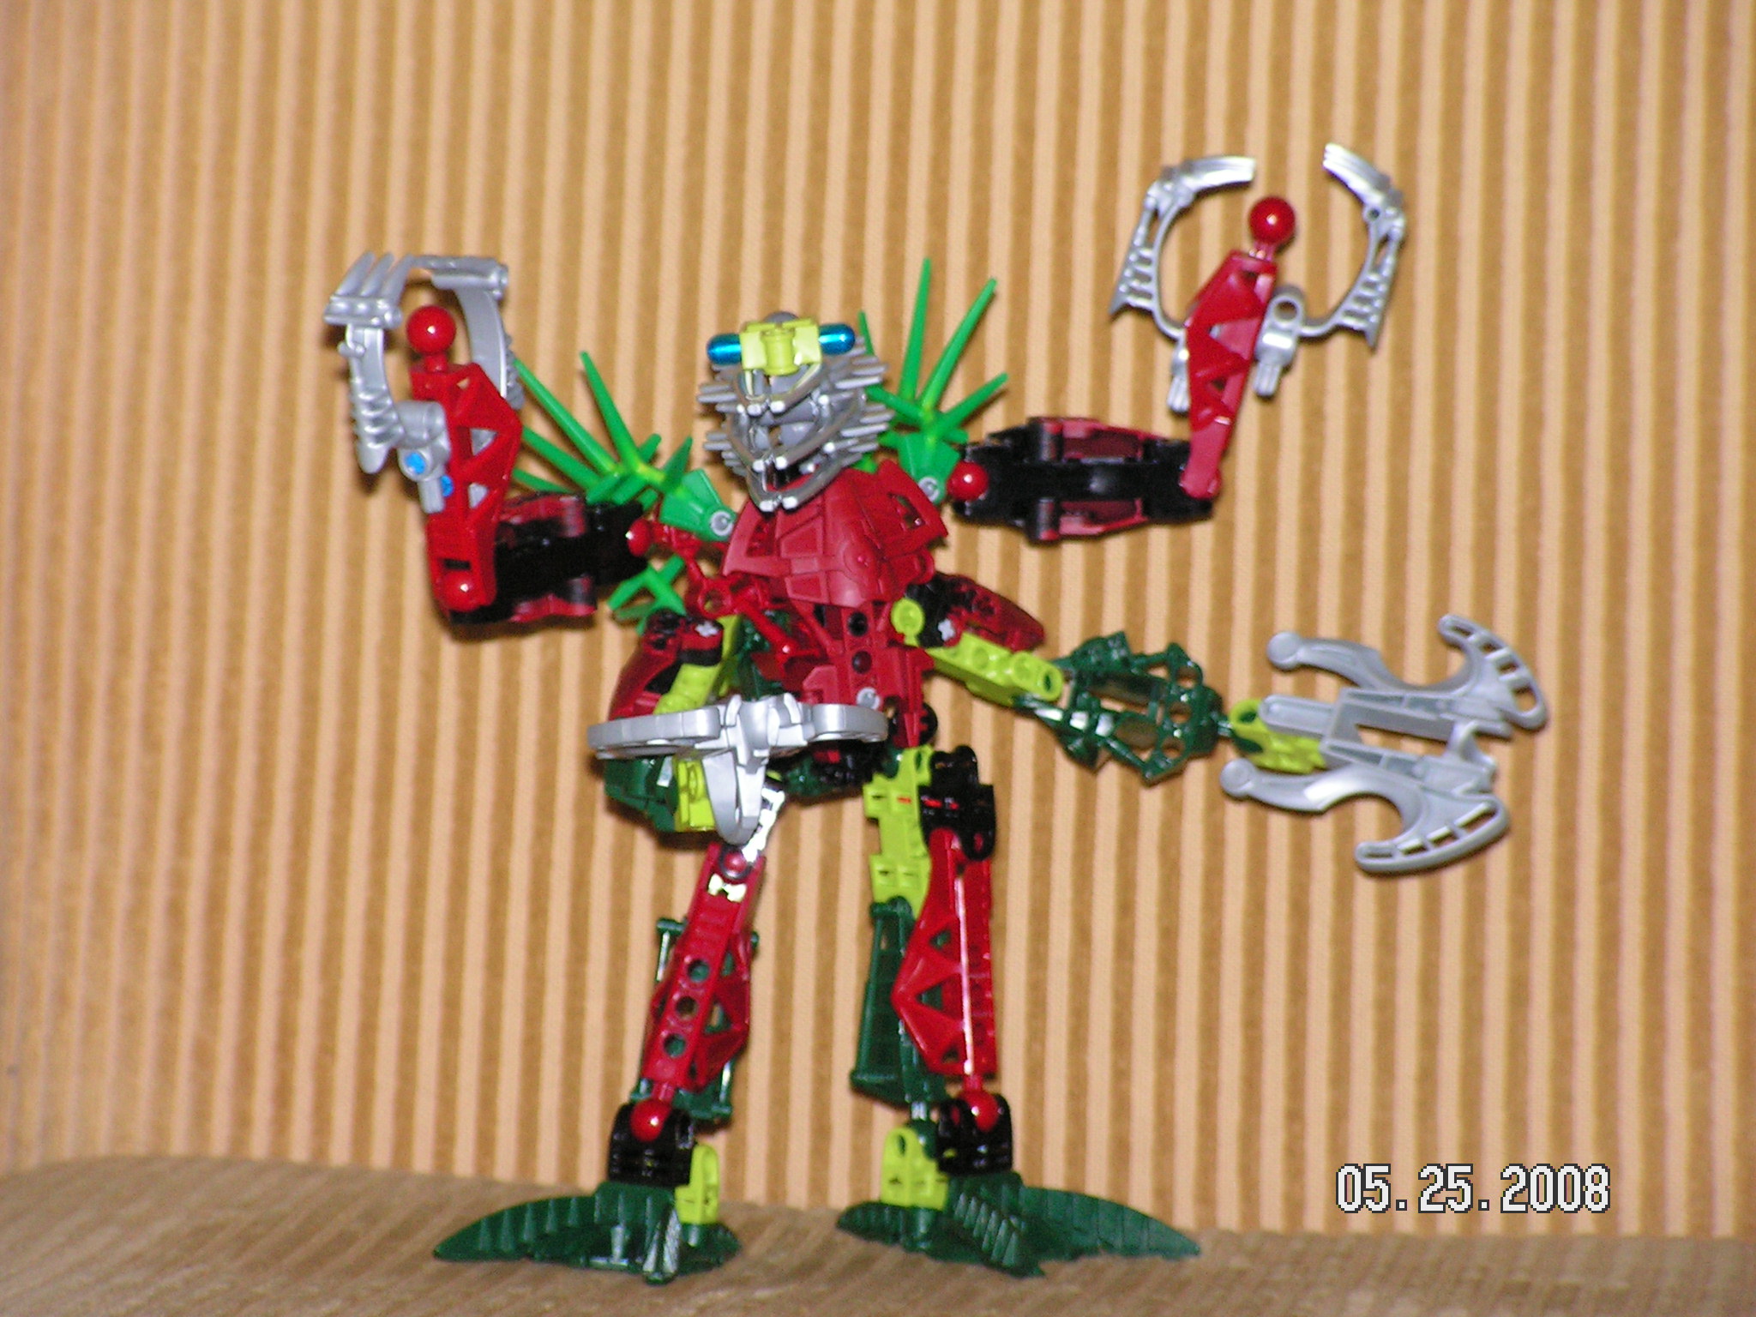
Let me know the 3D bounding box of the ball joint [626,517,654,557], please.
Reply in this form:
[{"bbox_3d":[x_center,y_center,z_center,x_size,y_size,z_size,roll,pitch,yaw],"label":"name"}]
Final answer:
[{"bbox_3d":[-0.052,-0.026,1.872,0.010,0.010,0.010,2,9,0],"label":"ball joint"}]

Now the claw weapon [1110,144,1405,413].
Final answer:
[{"bbox_3d":[0.081,-0.082,1.912,0.058,0.062,0.018,11,9,0],"label":"claw weapon"}]

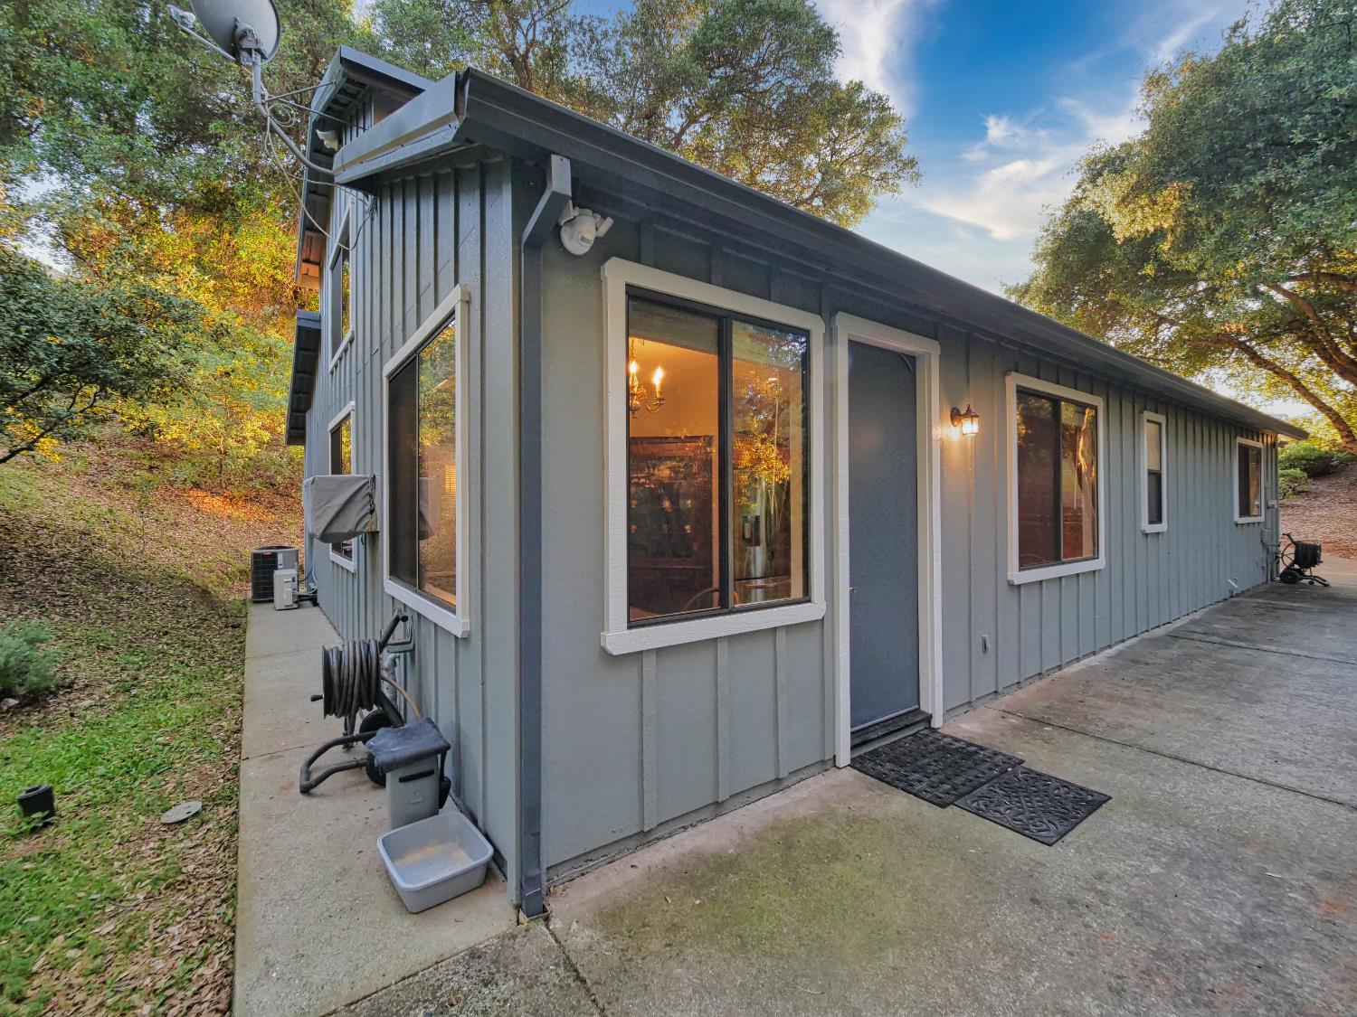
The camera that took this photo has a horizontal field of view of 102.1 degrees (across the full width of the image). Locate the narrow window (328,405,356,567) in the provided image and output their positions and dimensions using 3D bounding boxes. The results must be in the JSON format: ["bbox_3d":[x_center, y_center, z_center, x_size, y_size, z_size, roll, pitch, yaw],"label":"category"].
[{"bbox_3d":[-3.549,-0.186,5.761,0.100,1.573,2.139,0,0,-38],"label":"narrow window"}]

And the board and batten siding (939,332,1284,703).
[{"bbox_3d":[6.330,0.009,6.829,11.431,2.663,0.090,0,0,-35],"label":"board and batten siding"}]

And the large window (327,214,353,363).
[{"bbox_3d":[-3.523,-2.194,5.717,0.100,1.242,1.891,0,0,-38],"label":"large window"}]

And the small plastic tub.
[{"bbox_3d":[-0.932,1.333,2.091,0.325,0.105,0.430,0,0,-40],"label":"small plastic tub"}]

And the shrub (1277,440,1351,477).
[{"bbox_3d":[19.620,-1.527,17.000,1.800,1.150,2.600,0,0,-41],"label":"shrub"}]

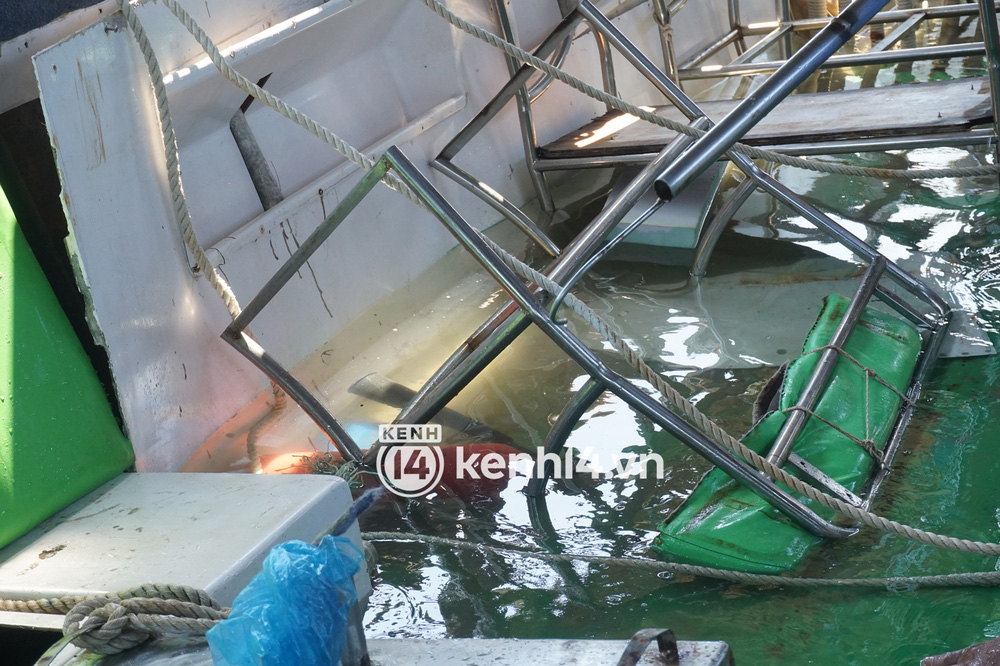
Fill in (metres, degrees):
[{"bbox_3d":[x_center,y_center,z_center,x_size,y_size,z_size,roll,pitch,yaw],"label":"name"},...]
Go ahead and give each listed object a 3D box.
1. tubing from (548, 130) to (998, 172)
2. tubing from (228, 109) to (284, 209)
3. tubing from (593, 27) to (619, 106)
[{"bbox_3d":[0.564,-0.398,4.275,1.029,0.029,0.029,-2,16,22],"label":"tubing"},{"bbox_3d":[-0.526,-0.371,4.200,0.044,0.225,0.044,-20,-3,-29],"label":"tubing"},{"bbox_3d":[0.260,-0.649,4.750,0.042,0.200,0.033,-1,15,22],"label":"tubing"}]

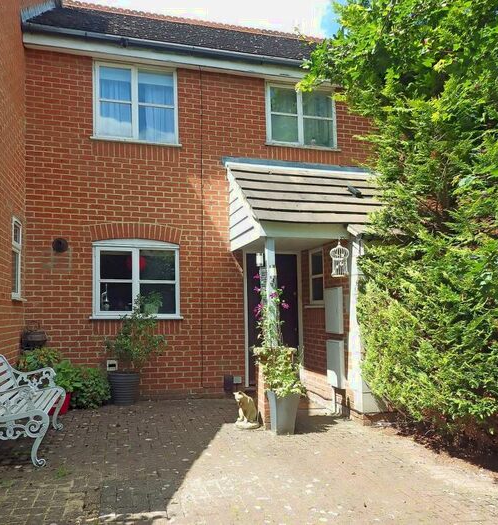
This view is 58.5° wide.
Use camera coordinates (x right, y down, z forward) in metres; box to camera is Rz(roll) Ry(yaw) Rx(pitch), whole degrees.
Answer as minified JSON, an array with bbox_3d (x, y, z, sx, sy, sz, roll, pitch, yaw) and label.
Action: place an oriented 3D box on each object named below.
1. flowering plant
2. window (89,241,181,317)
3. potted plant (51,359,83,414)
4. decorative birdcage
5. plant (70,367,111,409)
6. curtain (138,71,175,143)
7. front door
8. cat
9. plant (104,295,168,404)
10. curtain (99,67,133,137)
[{"bbox_3d":[0.305,0.761,4.850,0.550,1.330,0.500,1,-5,-15],"label":"flowering plant"},{"bbox_3d":[-1.552,0.220,6.160,1.180,1.110,0.100,1,-5,-15],"label":"window"},{"bbox_3d":[-2.260,1.511,5.420,0.400,0.620,0.400,1,-5,-15],"label":"potted plant"},{"bbox_3d":[1.034,-0.041,5.100,0.220,0.430,0.220,1,-5,-15],"label":"decorative birdcage"},{"bbox_3d":[-1.962,1.543,5.550,0.500,0.480,0.450,1,-5,-15],"label":"plant"},{"bbox_3d":[-1.373,-2.315,6.620,0.550,1.060,0.100,1,-5,-15],"label":"curtain"},{"bbox_3d":[0.350,0.812,6.650,0.840,1.970,0.100,1,-5,-15],"label":"front door"},{"bbox_3d":[-0.040,1.612,5.000,0.240,0.340,0.160,3,-6,-35],"label":"cat"},{"bbox_3d":[-1.431,1.061,5.680,0.740,1.350,0.600,1,-5,-15],"label":"plant"},{"bbox_3d":[-1.930,-2.347,6.500,0.480,1.030,0.100,1,-5,-15],"label":"curtain"}]

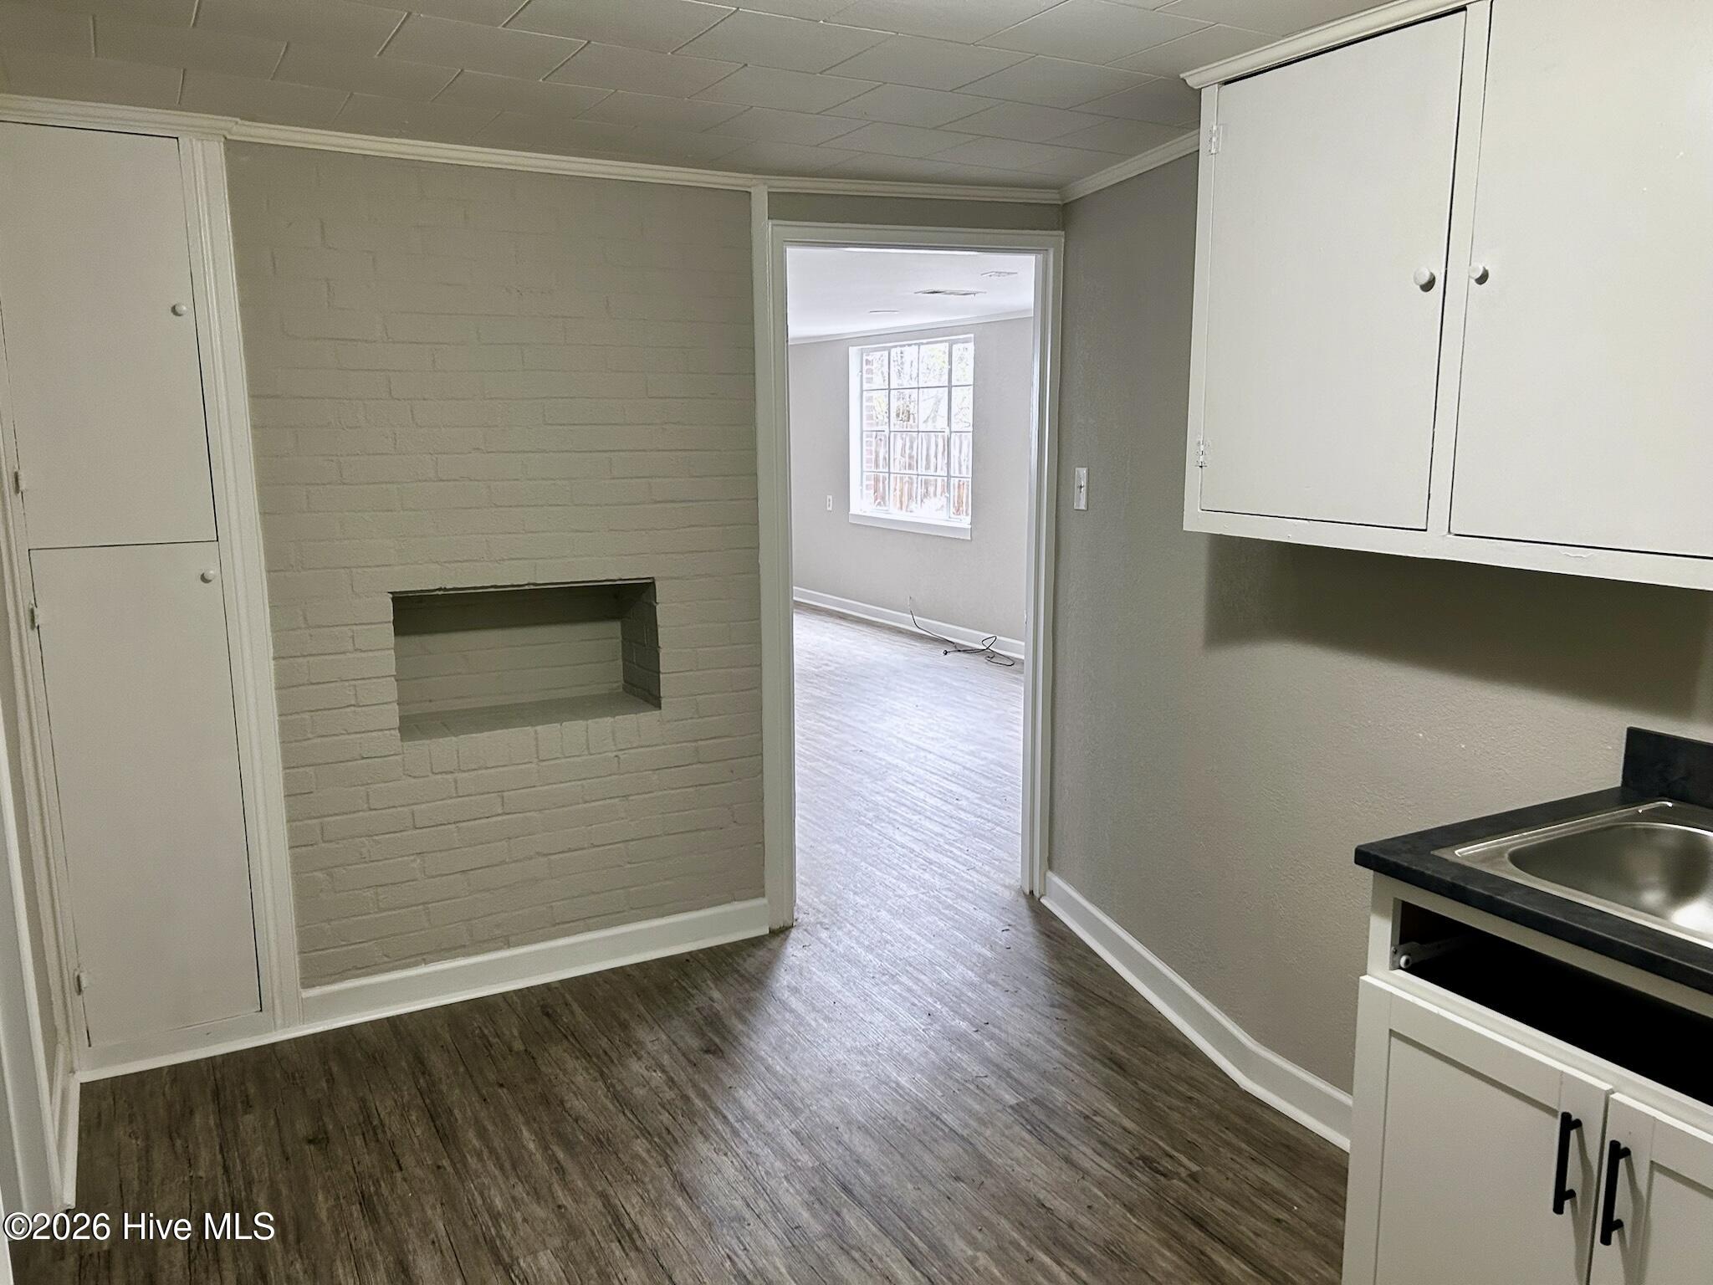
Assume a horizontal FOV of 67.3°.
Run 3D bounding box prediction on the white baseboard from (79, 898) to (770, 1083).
[{"bbox_3d":[-1.046,0.900,3.443,1.786,0.106,0.030,-6,12,-28],"label":"white baseboard"}]

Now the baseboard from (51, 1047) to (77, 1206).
[{"bbox_3d":[-1.697,1.024,2.766,0.030,0.106,0.572,-6,12,-29],"label":"baseboard"}]

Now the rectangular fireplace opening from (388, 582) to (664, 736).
[{"bbox_3d":[-0.923,0.015,3.536,0.693,0.377,0.280,-6,12,-28],"label":"rectangular fireplace opening"}]

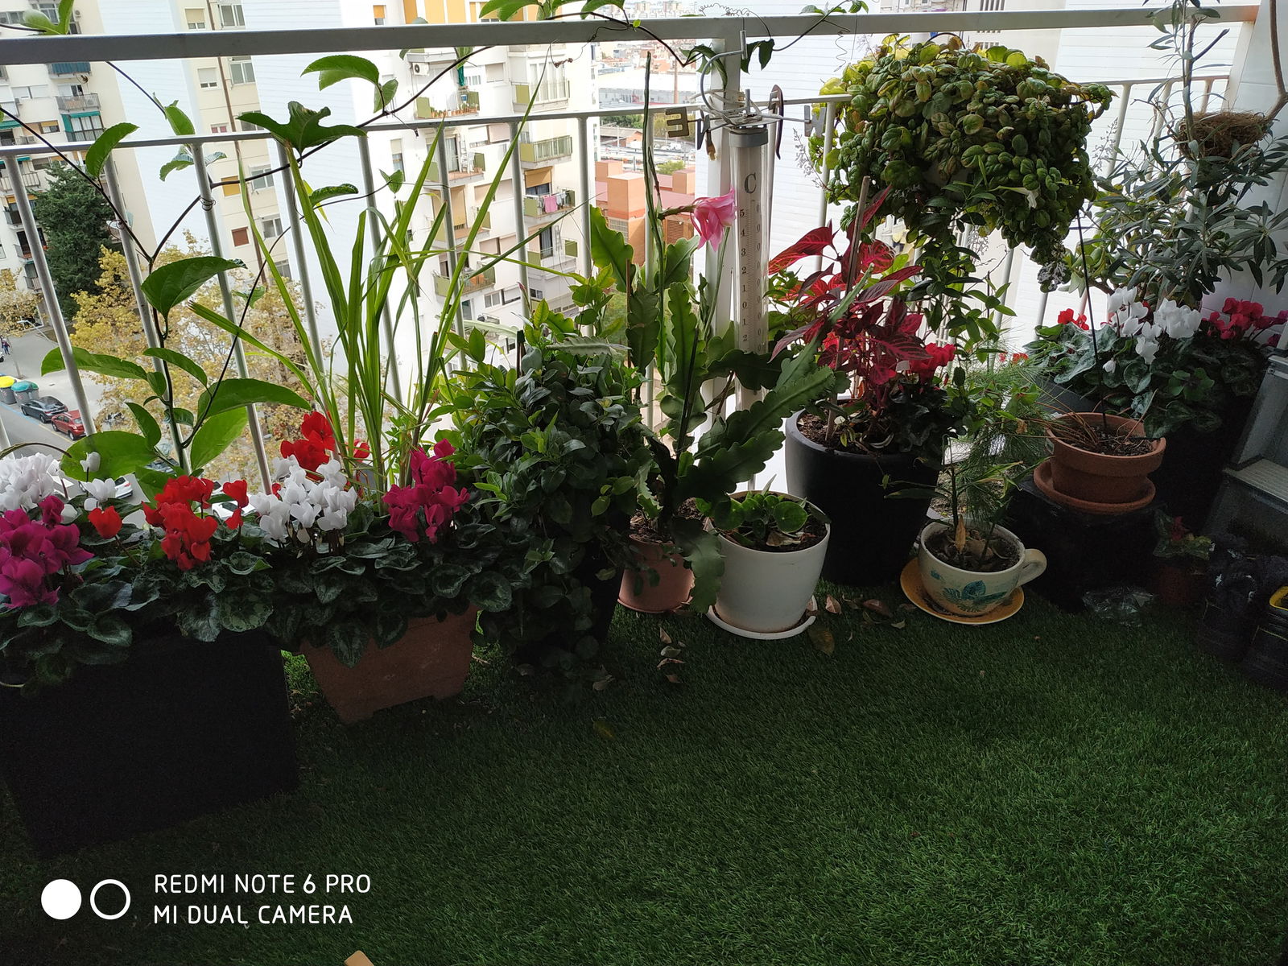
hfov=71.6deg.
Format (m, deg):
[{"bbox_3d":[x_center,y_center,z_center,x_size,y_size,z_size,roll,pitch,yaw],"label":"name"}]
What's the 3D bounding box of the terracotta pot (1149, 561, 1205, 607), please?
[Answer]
[{"bbox_3d":[1.058,0.181,1.779,0.105,0.098,0.105,18,34,31],"label":"terracotta pot"}]

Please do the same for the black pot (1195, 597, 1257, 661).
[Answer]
[{"bbox_3d":[1.059,0.267,1.630,0.094,0.090,0.094,19,34,34],"label":"black pot"}]

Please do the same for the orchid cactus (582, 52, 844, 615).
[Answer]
[{"bbox_3d":[0.117,-0.223,1.598,0.420,0.970,0.360,1,27,4],"label":"orchid cactus"}]

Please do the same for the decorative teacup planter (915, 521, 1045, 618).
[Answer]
[{"bbox_3d":[0.659,0.176,1.745,0.233,0.122,0.196,0,29,2],"label":"decorative teacup planter"}]

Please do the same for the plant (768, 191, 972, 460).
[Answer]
[{"bbox_3d":[0.429,-0.287,1.701,0.370,0.510,0.340,6,28,13],"label":"plant"}]

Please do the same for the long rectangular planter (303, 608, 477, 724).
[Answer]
[{"bbox_3d":[-0.442,0.253,1.557,0.300,0.220,0.250,-12,30,-19],"label":"long rectangular planter"}]

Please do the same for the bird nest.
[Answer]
[{"bbox_3d":[1.180,-0.712,1.819,0.165,0.078,0.165,-11,29,-19],"label":"bird nest"}]

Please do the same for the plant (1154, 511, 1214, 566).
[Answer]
[{"bbox_3d":[1.065,0.115,1.764,0.105,0.085,0.090,17,32,31],"label":"plant"}]

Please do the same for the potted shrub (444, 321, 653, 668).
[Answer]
[{"bbox_3d":[-0.148,0.030,1.563,0.335,0.600,0.330,-1,28,0],"label":"potted shrub"}]

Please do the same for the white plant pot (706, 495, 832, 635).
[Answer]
[{"bbox_3d":[0.229,0.156,1.716,0.230,0.198,0.230,4,29,8],"label":"white plant pot"}]

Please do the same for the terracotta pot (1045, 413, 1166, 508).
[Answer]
[{"bbox_3d":[0.887,-0.045,1.744,0.208,0.105,0.208,-1,27,0],"label":"terracotta pot"}]

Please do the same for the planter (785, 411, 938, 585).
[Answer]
[{"bbox_3d":[0.447,0.022,1.891,0.308,0.305,0.308,-1,27,0],"label":"planter"}]

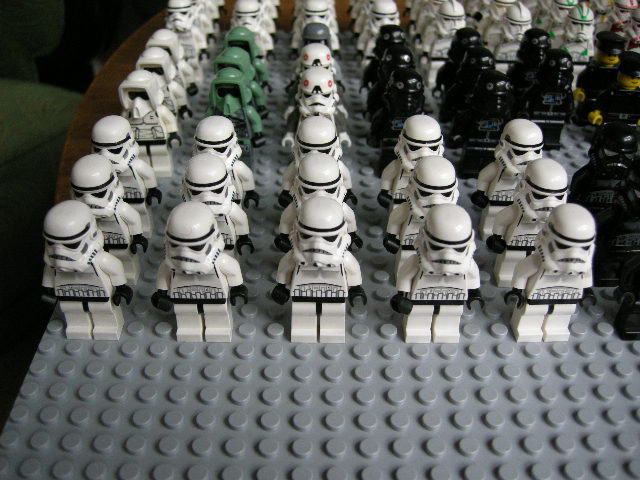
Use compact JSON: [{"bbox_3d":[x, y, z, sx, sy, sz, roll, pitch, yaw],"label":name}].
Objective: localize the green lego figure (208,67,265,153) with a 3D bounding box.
[{"bbox_3d":[-0.033,-0.044,0.249,0.025,0.043,0.014,0,36,-1],"label":"green lego figure"}]

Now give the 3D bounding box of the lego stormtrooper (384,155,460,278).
[{"bbox_3d":[0.032,-0.004,0.195,0.025,0.043,0.015,0,36,-1],"label":"lego stormtrooper"}]

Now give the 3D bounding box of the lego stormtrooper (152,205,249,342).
[{"bbox_3d":[-0.032,0.009,0.175,0.025,0.043,0.015,0,36,-1],"label":"lego stormtrooper"}]

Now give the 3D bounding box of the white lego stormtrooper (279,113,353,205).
[{"bbox_3d":[-0.001,-0.020,0.217,0.025,0.043,0.014,0,36,-1],"label":"white lego stormtrooper"}]

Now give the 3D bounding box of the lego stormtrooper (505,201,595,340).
[{"bbox_3d":[0.063,0.010,0.179,0.025,0.043,0.015,0,36,-1],"label":"lego stormtrooper"}]

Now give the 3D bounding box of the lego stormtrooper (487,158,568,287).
[{"bbox_3d":[0.063,-0.005,0.199,0.025,0.043,0.014,0,36,-1],"label":"lego stormtrooper"}]

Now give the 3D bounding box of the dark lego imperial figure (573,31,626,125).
[{"bbox_3d":[0.123,-0.070,0.292,0.025,0.044,0.014,0,36,-1],"label":"dark lego imperial figure"}]

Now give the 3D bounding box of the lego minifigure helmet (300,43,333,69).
[{"bbox_3d":[-0.001,-0.069,0.260,0.015,0.015,0.015,0,36,-1],"label":"lego minifigure helmet"}]

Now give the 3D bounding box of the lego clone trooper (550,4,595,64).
[{"bbox_3d":[0.121,-0.091,0.321,0.025,0.044,0.015,0,36,-1],"label":"lego clone trooper"}]

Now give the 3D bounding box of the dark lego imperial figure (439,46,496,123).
[{"bbox_3d":[0.062,-0.057,0.270,0.025,0.043,0.014,0,36,-1],"label":"dark lego imperial figure"}]

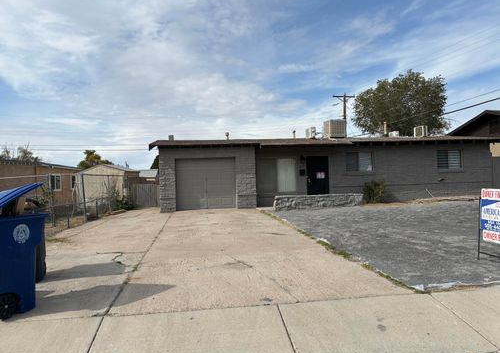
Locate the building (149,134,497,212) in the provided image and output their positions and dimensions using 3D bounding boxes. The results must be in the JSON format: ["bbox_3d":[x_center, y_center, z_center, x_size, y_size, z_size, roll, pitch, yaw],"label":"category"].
[{"bbox_3d":[3.110,-0.294,19.140,15.100,3.200,7.400,-1,0,-8],"label":"building"}]

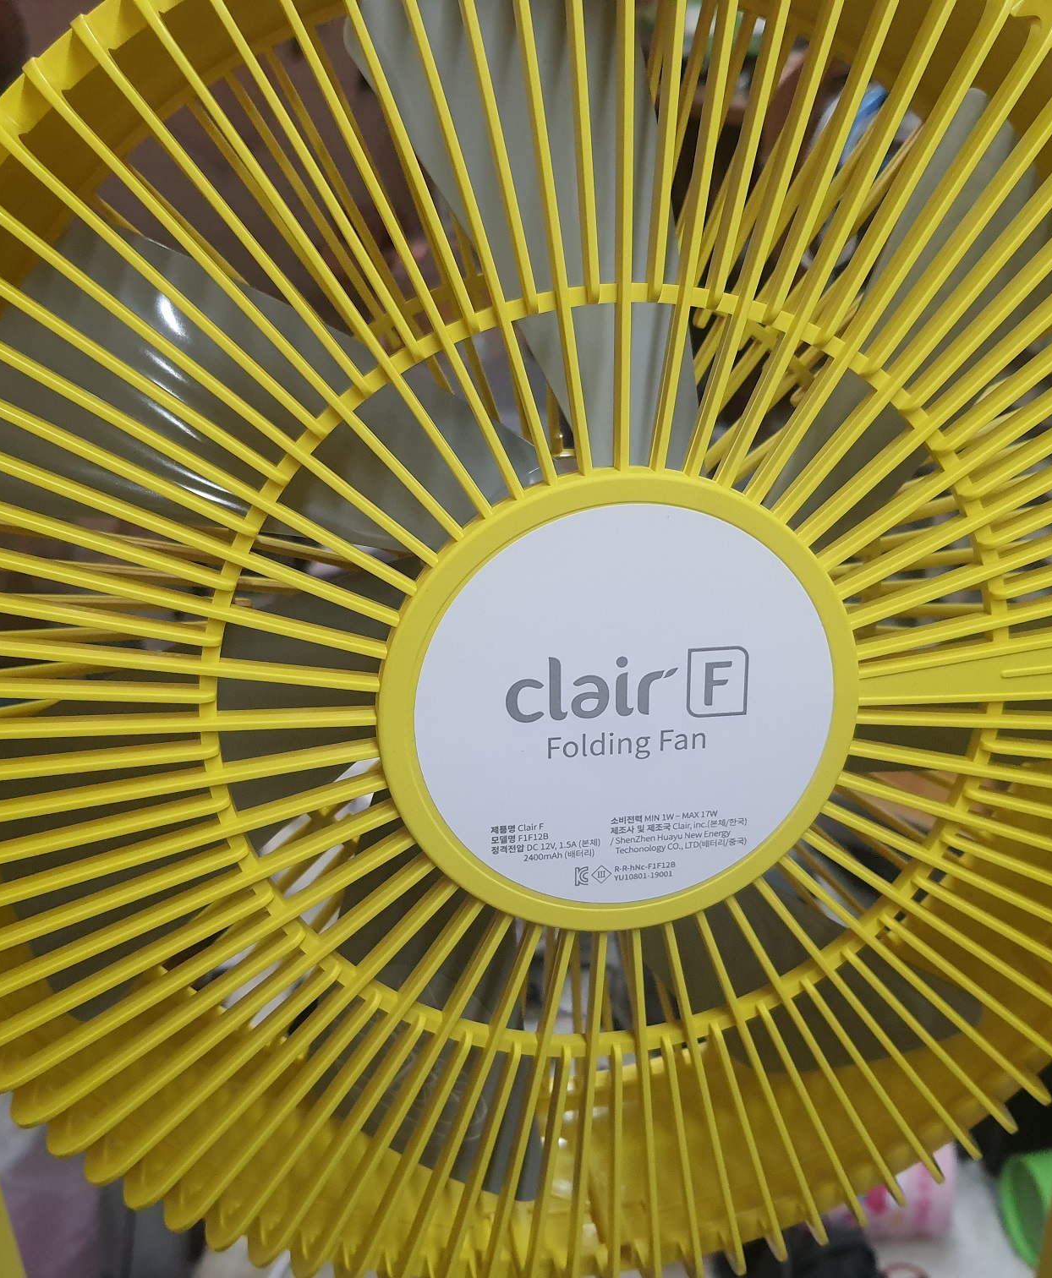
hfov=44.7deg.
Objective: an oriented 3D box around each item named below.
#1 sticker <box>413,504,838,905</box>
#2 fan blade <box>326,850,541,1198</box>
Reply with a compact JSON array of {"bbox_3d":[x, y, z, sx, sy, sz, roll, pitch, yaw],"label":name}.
[{"bbox_3d":[0.022,0.016,0.270,0.090,0.090,0.003,-3,19,-8],"label":"sticker"},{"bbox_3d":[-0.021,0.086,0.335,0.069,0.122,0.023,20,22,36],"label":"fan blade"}]

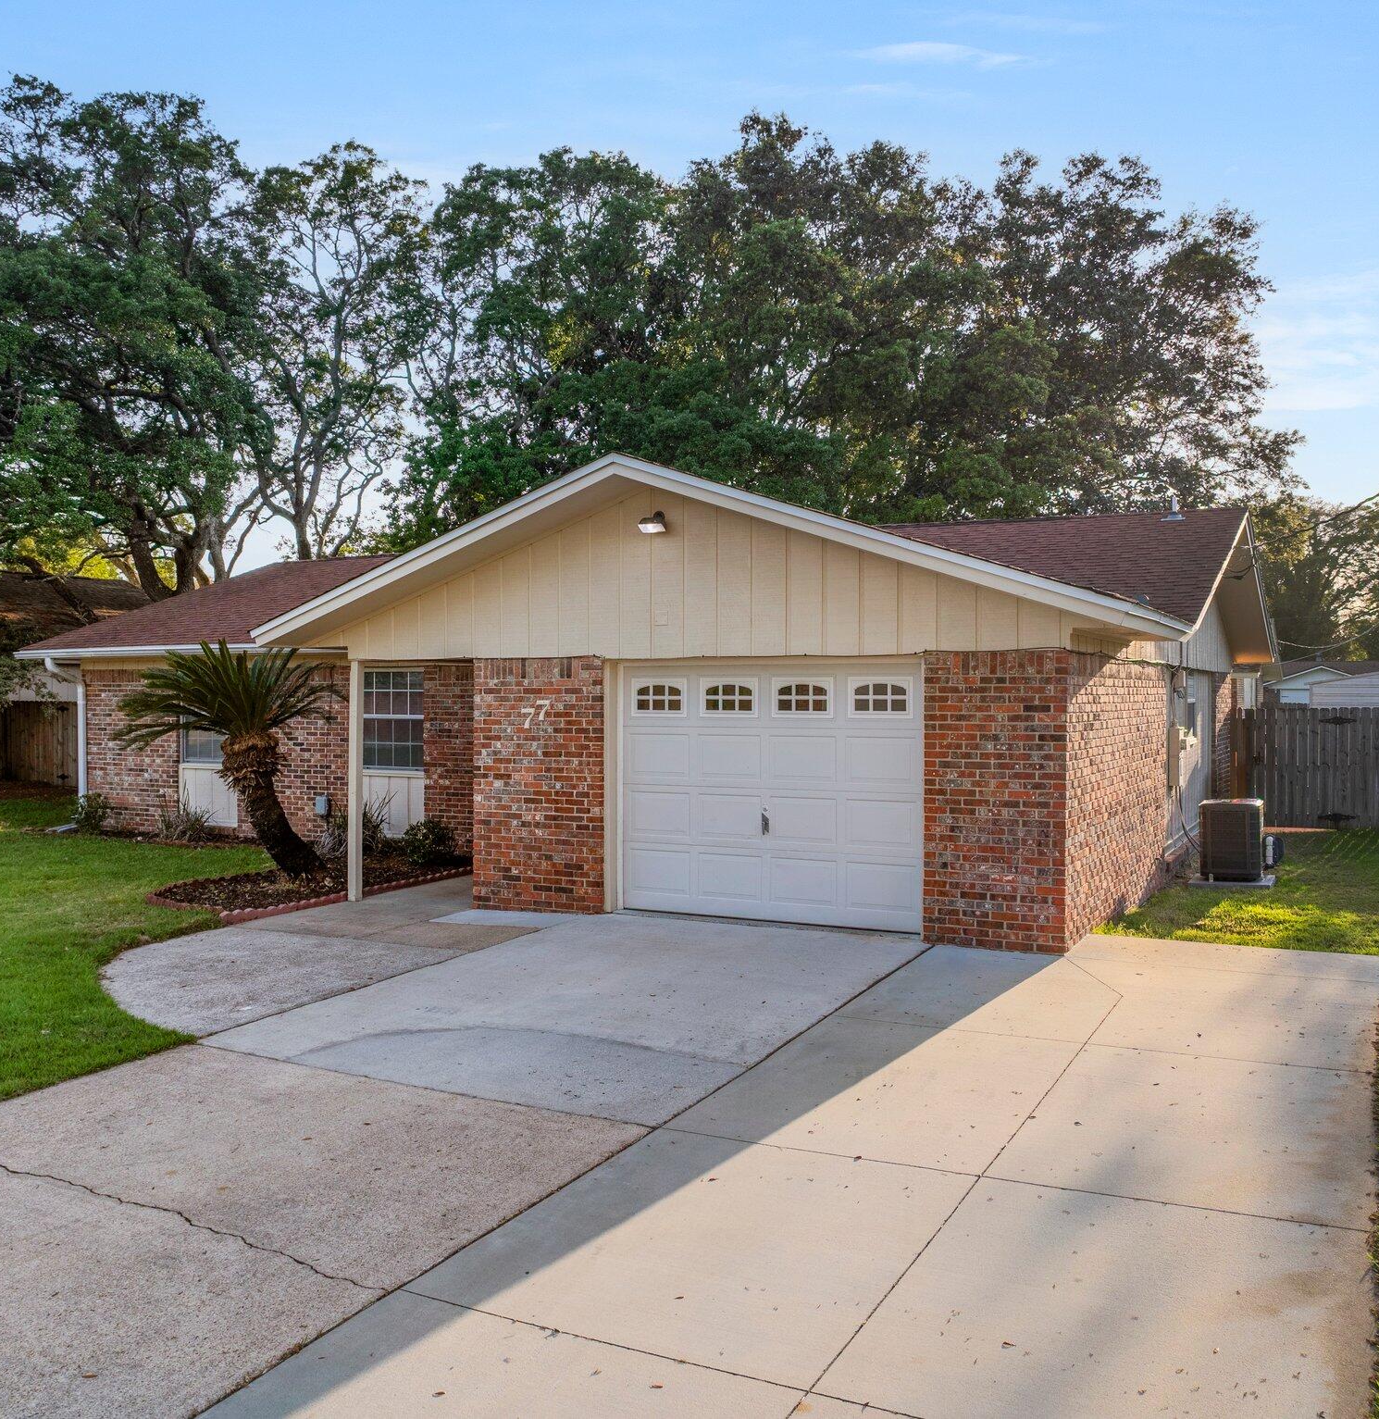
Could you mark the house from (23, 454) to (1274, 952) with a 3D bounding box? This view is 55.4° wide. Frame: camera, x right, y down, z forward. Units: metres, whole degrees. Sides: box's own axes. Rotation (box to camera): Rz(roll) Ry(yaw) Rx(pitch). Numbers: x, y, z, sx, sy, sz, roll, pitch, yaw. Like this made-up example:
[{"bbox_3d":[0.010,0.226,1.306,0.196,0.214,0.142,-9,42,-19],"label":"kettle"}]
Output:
[{"bbox_3d":[-0.948,-0.519,19.017,16.270,4.380,15.250,1,1,27],"label":"house"}]

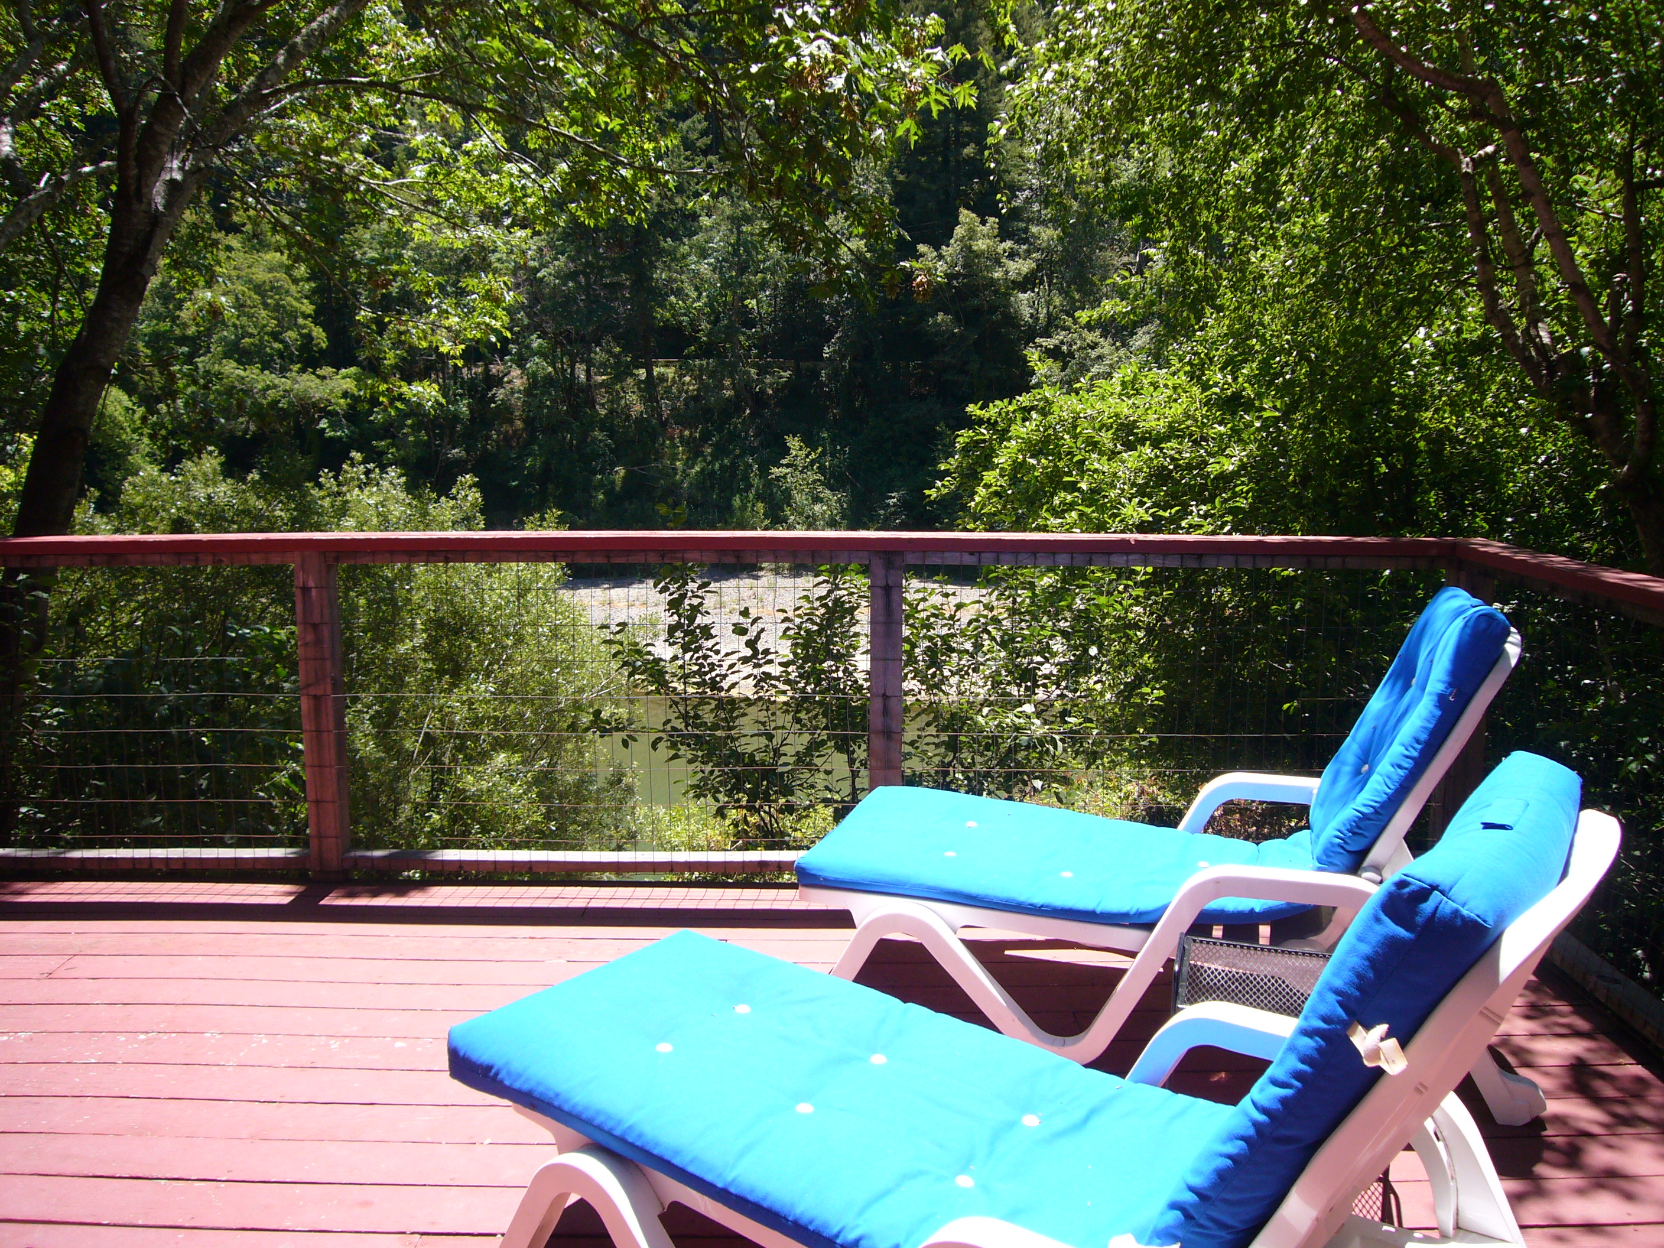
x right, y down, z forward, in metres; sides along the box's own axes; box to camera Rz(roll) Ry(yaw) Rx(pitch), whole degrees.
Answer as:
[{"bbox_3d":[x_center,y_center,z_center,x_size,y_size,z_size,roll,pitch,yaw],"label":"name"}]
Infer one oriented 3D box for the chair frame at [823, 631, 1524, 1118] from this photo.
[{"bbox_3d":[0.753,0.412,3.070,1.540,0.940,0.740,3,10,17],"label":"chair frame"}]

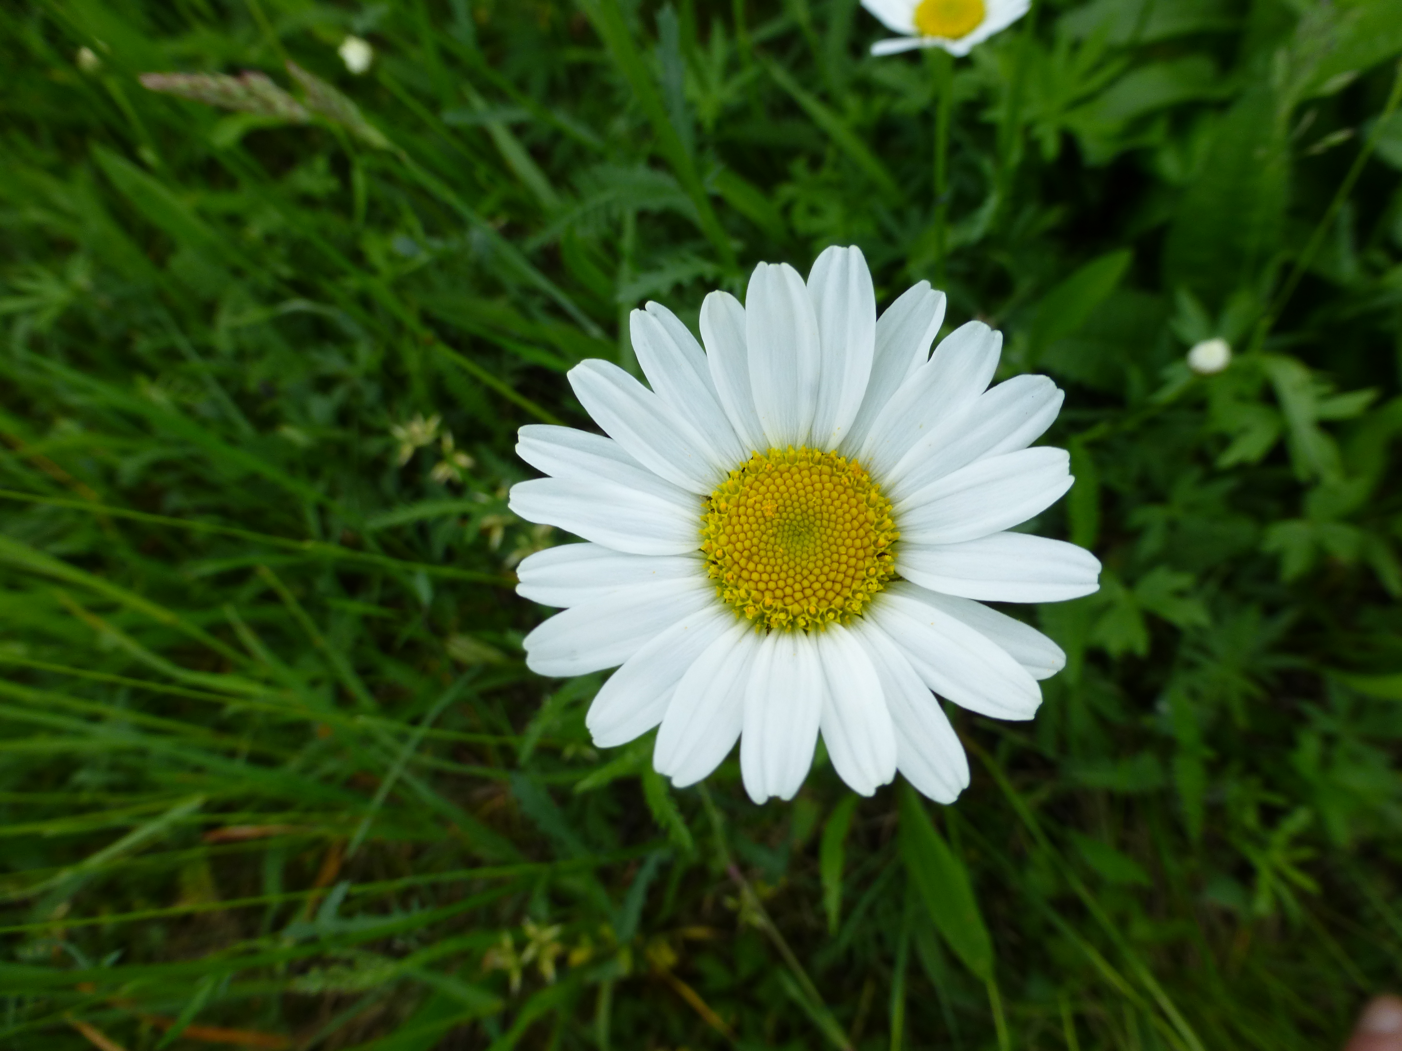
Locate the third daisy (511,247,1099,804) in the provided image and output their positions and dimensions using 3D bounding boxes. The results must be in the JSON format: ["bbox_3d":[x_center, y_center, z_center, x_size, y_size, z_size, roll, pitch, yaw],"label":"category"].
[{"bbox_3d":[0.010,0.000,0.092,0.056,0.016,0.054,0,74,5],"label":"third daisy"}]

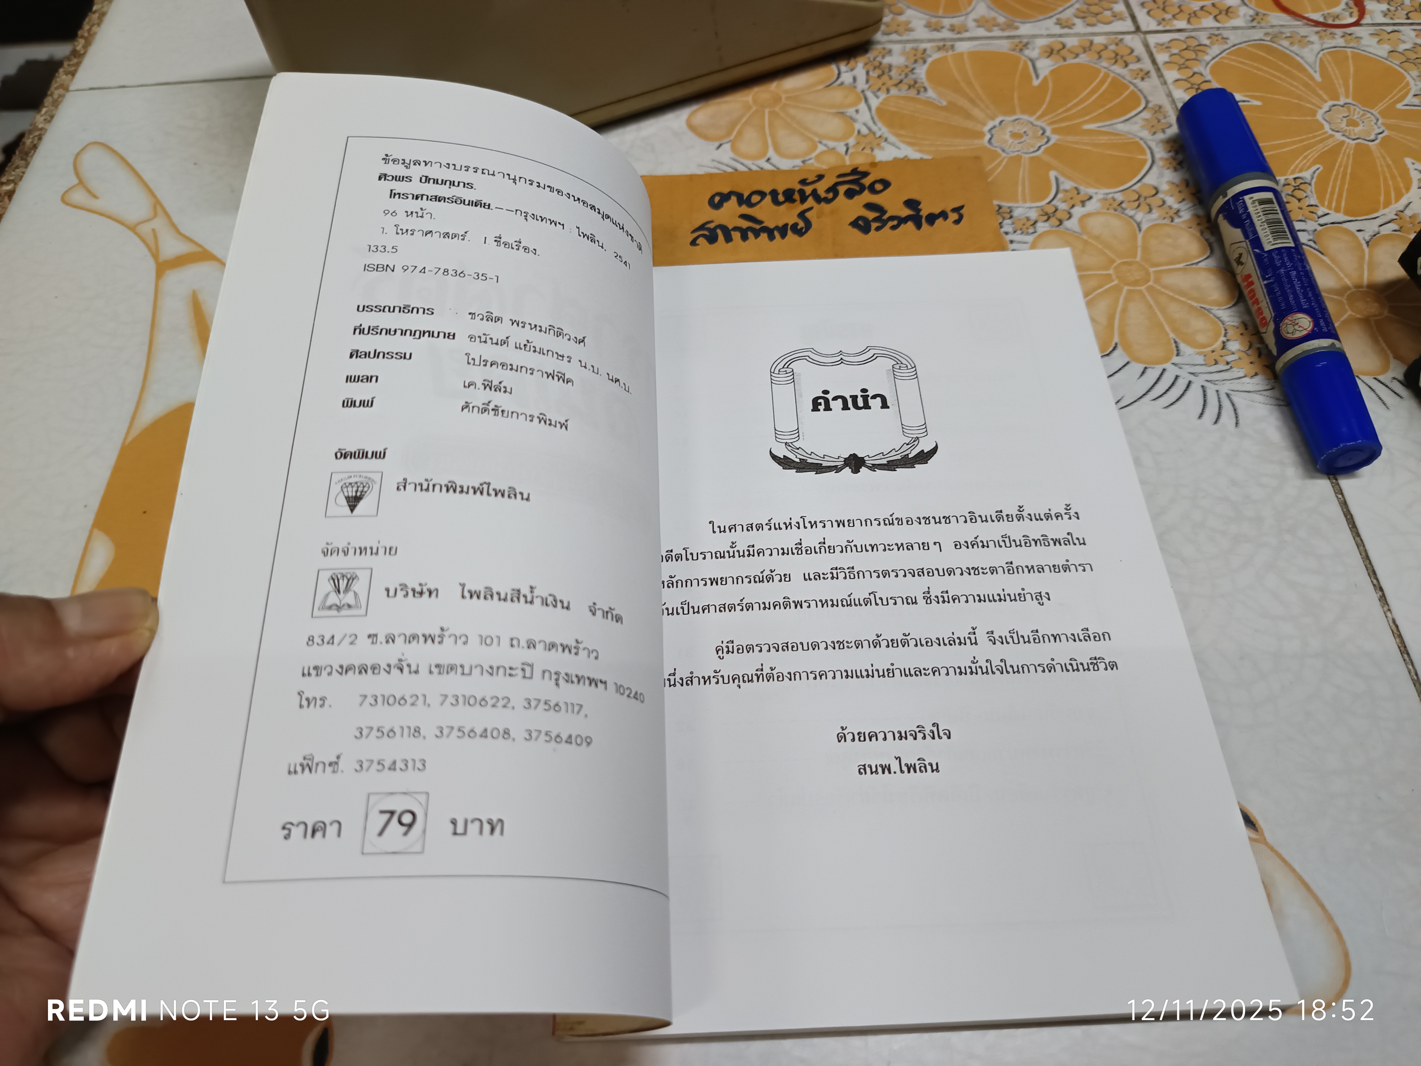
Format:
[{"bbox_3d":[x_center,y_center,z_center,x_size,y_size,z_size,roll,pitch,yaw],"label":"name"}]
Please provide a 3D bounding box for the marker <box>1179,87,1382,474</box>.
[{"bbox_3d":[0.166,-0.079,0.292,0.018,0.018,0.140,-1,59,2],"label":"marker"}]

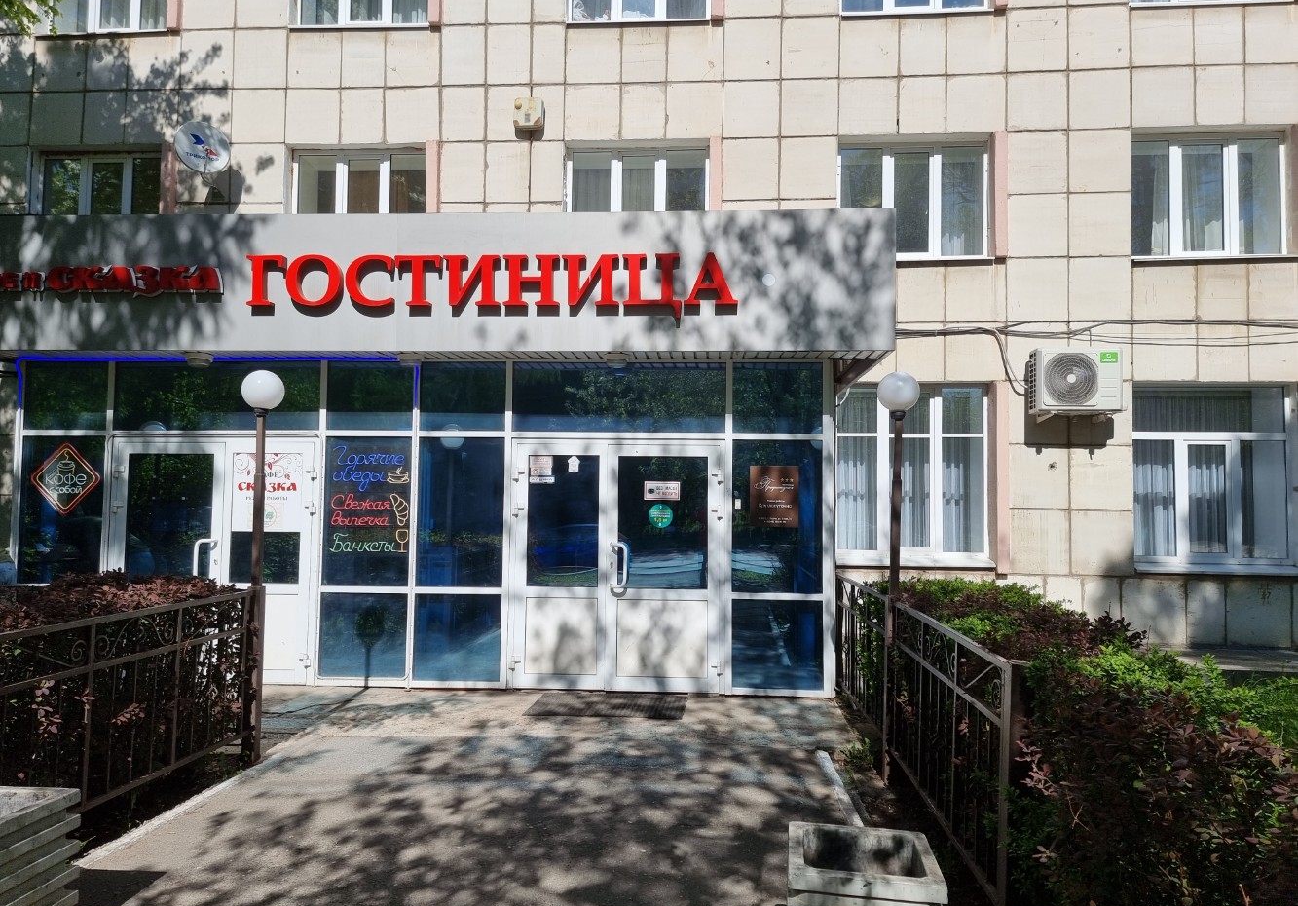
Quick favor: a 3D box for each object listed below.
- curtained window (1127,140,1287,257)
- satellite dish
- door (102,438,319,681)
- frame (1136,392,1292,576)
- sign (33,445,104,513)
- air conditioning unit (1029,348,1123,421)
[{"bbox_3d":[6.077,-2.790,9.886,1.687,1.339,0.120,0,-3,4],"label":"curtained window"},{"bbox_3d":[-5.356,-3.655,10.791,0.620,0.650,0.330,2,-3,-29],"label":"satellite dish"},{"bbox_3d":[-3.749,0.909,7.756,1.908,2.123,0.100,1,-3,4],"label":"door"},{"bbox_3d":[6.407,0.259,10.285,1.794,2.048,0.140,1,-3,4],"label":"frame"},{"bbox_3d":[-5.075,0.230,7.868,0.643,0.628,0.040,0,-3,4],"label":"sign"},{"bbox_3d":[4.481,-0.749,9.474,0.869,0.665,0.310,0,-3,4],"label":"air conditioning unit"}]

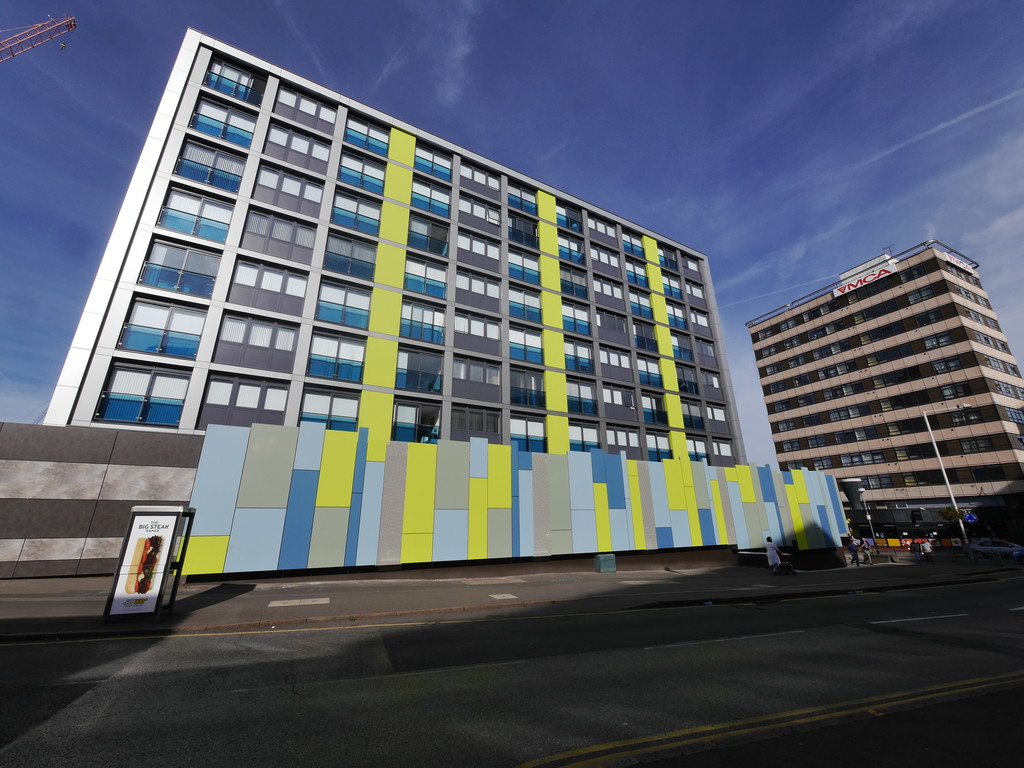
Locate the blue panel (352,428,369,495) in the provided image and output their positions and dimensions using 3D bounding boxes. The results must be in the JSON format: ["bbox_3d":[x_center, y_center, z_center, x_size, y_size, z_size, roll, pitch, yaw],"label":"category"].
[{"bbox_3d":[-5.810,2.926,15.940,0.362,2.511,0.050,10,-22,-27],"label":"blue panel"}]

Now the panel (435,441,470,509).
[{"bbox_3d":[-2.492,3.840,17.555,1.486,2.852,0.050,10,-22,-27],"label":"panel"}]

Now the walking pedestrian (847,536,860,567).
[{"bbox_3d":[22.824,11.205,27.557,0.600,1.740,0.500,-6,-20,14],"label":"walking pedestrian"}]

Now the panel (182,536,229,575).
[{"bbox_3d":[-9.505,5.262,12.743,1.228,1.079,0.080,9,-22,-27],"label":"panel"}]

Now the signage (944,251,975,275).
[{"bbox_3d":[48.509,-12.945,45.041,6.315,1.150,0.250,8,-21,-25],"label":"signage"}]

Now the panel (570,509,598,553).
[{"bbox_3d":[3.320,6.755,18.990,1.430,1.852,0.080,9,-21,-28],"label":"panel"}]

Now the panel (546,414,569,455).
[{"bbox_3d":[2.828,3.279,25.183,1.564,2.473,0.050,10,-22,-27],"label":"panel"}]

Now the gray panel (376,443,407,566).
[{"bbox_3d":[-4.332,4.296,15.139,0.809,4.252,0.080,9,-21,-28],"label":"gray panel"}]

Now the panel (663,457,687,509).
[{"bbox_3d":[8.917,5.518,22.668,1.430,2.658,0.080,9,-21,-28],"label":"panel"}]

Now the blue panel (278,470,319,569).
[{"bbox_3d":[-7.291,4.612,14.256,0.847,3.220,0.080,9,-22,-27],"label":"blue panel"}]

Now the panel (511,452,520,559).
[{"bbox_3d":[0.147,4.897,17.769,0.365,4.703,0.080,9,-21,-28],"label":"panel"}]

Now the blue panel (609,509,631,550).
[{"bbox_3d":[5.426,7.377,20.933,1.173,1.986,0.050,10,-22,-27],"label":"blue panel"}]

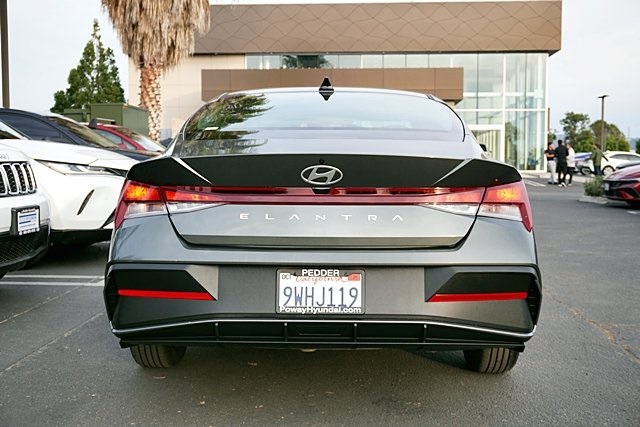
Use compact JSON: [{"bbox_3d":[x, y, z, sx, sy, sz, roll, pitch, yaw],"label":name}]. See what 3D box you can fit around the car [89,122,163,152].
[{"bbox_3d":[-4.150,-0.824,12.950,4.600,1.670,1.860,0,4,3],"label":"car"}]

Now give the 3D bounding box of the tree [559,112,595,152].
[{"bbox_3d":[27.155,-7.638,75.000,3.700,6.000,3.700,0,4,0],"label":"tree"}]

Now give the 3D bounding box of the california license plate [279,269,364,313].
[{"bbox_3d":[0.004,0.274,2.500,0.312,0.158,0.020,0,4,1],"label":"california license plate"}]

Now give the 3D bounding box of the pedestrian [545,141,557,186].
[{"bbox_3d":[9.236,-2.009,28.400,0.420,1.680,0.480,4,5,37],"label":"pedestrian"}]

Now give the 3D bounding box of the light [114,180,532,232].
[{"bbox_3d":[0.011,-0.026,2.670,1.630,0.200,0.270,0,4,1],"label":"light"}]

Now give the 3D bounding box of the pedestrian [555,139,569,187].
[{"bbox_3d":[9.108,-1.888,26.800,0.520,1.750,0.400,1,4,6],"label":"pedestrian"}]

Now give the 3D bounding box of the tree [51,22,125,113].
[{"bbox_3d":[-15.692,-7.939,48.000,5.100,10.400,5.100,0,4,0],"label":"tree"}]

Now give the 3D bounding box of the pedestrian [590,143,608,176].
[{"bbox_3d":[12.936,-2.380,33.000,0.750,1.720,0.550,1,4,6],"label":"pedestrian"}]

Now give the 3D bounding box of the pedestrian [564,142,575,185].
[{"bbox_3d":[9.636,-1.888,27.400,0.420,1.680,0.460,-2,5,-30],"label":"pedestrian"}]

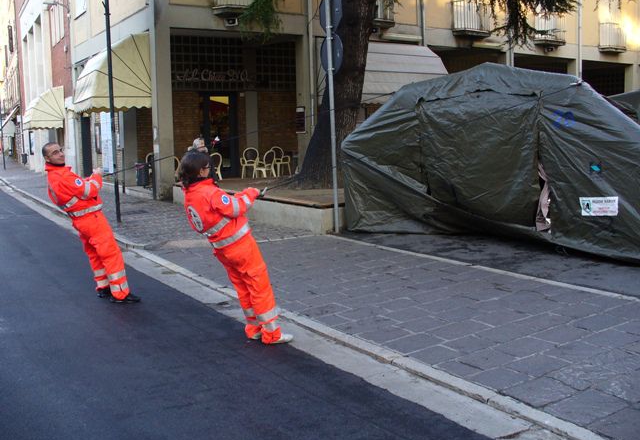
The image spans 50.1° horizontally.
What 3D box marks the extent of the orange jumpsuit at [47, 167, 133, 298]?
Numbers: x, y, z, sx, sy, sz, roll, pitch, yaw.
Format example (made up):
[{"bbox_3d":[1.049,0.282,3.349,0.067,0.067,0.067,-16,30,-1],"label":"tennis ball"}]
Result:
[{"bbox_3d":[-2.470,0.129,7.420,0.560,1.470,0.560,-23,15,-25],"label":"orange jumpsuit"}]

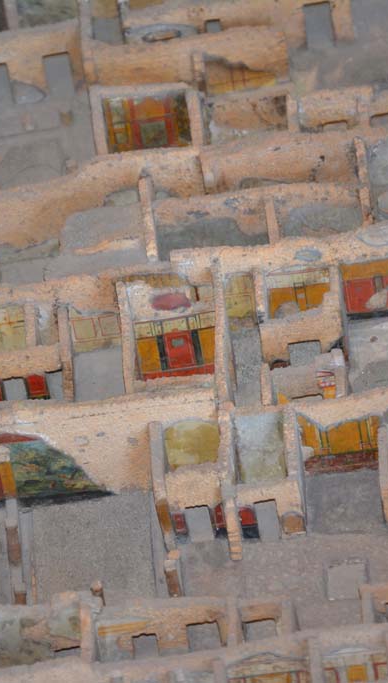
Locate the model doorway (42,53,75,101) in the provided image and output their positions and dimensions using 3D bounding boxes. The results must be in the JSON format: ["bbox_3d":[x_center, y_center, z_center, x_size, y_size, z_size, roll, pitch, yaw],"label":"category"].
[{"bbox_3d":[-0.055,-0.110,2.702,0.011,0.023,0.005,-10,42,-1],"label":"model doorway"}]

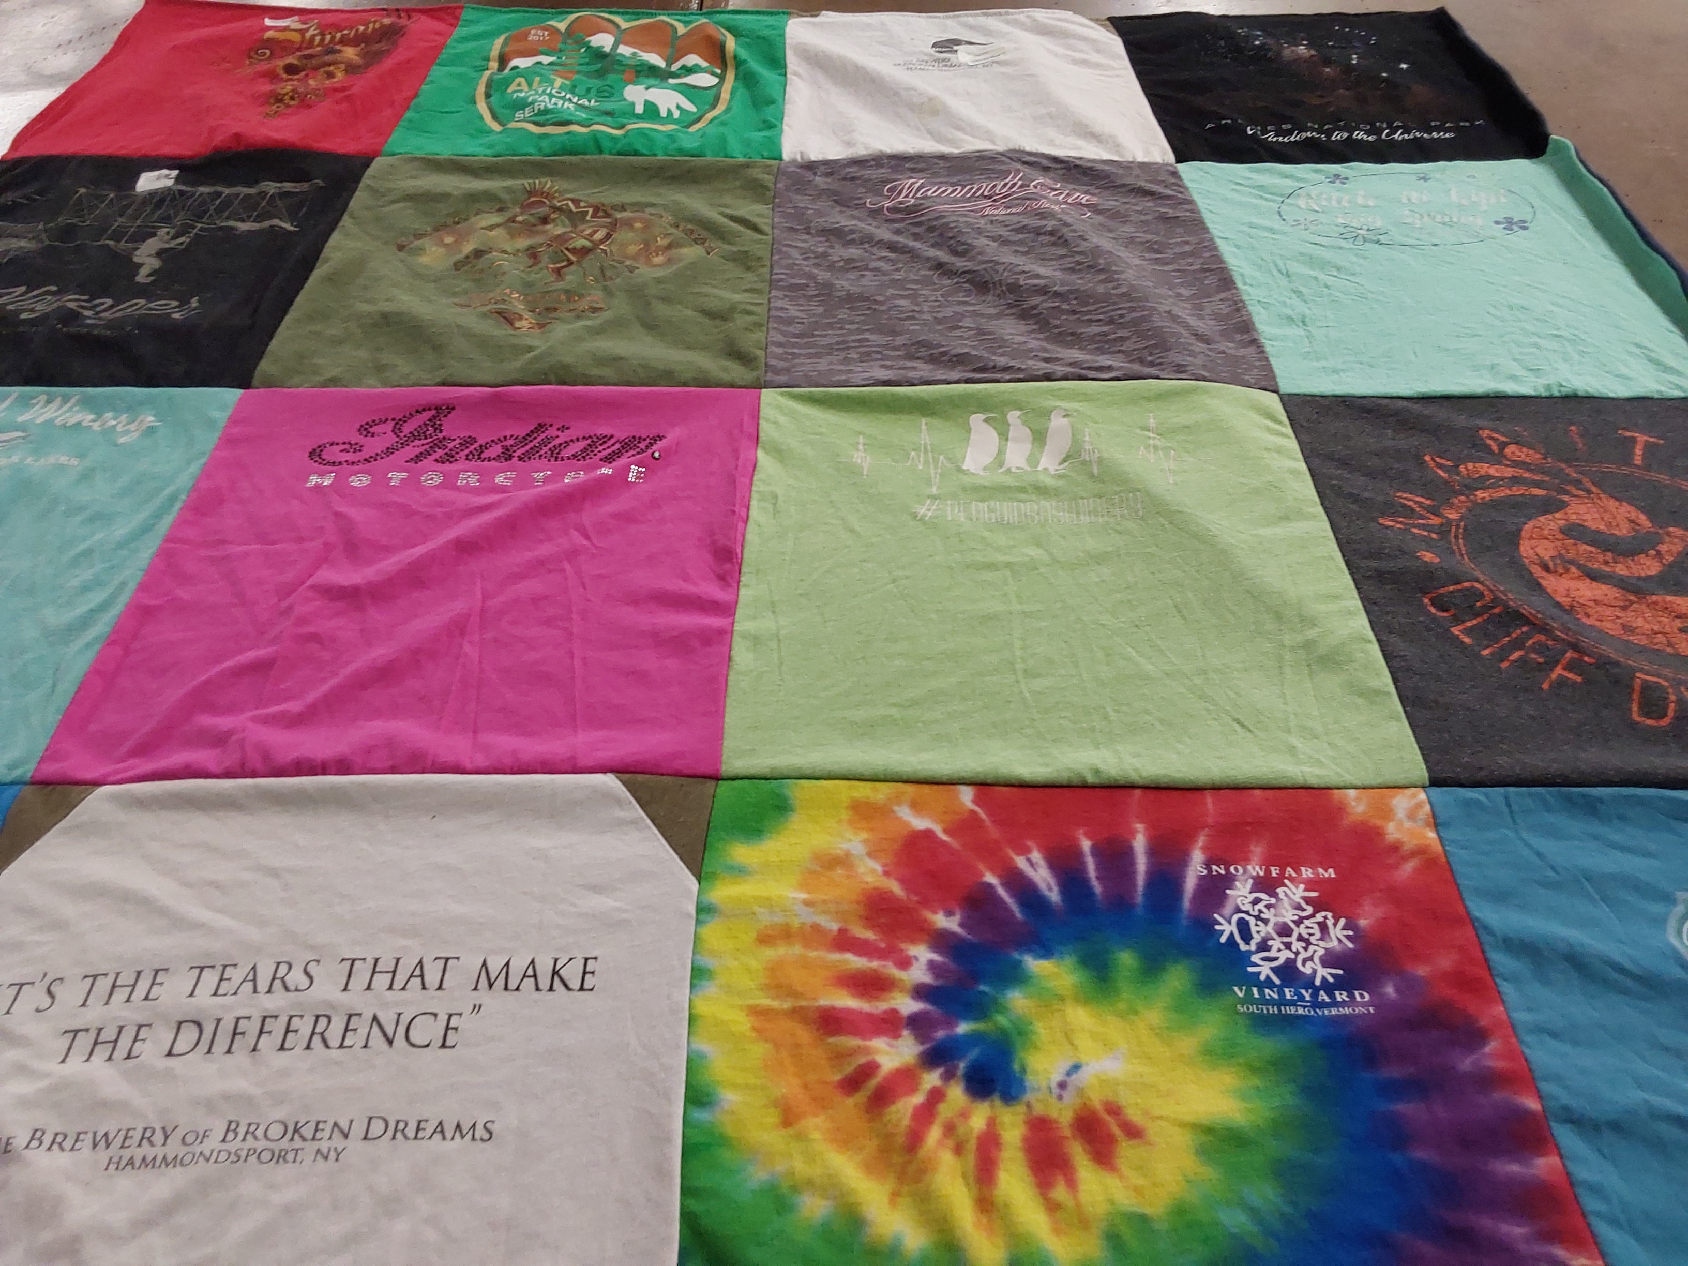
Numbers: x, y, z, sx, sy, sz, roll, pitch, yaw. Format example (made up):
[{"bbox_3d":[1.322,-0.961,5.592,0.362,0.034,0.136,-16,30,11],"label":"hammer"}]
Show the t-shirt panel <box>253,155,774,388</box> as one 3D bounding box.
[{"bbox_3d":[-0.256,-0.322,1.176,0.389,0.020,0.400,0,43,0],"label":"t-shirt panel"}]

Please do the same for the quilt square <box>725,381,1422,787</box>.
[{"bbox_3d":[0.130,-0.051,0.894,0.394,0.020,0.391,0,43,0],"label":"quilt square"}]

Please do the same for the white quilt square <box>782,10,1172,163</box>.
[{"bbox_3d":[0.127,-0.592,1.464,0.380,0.020,0.394,0,43,0],"label":"white quilt square"}]

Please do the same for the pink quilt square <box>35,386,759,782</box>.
[{"bbox_3d":[-0.256,-0.053,0.892,0.388,0.020,0.387,0,43,0],"label":"pink quilt square"}]

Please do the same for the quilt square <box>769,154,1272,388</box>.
[{"bbox_3d":[0.133,-0.319,1.177,0.389,0.020,0.399,0,43,0],"label":"quilt square"}]

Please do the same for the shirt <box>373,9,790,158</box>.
[{"bbox_3d":[-0.257,-0.599,1.468,0.388,0.020,0.407,0,43,0],"label":"shirt"}]

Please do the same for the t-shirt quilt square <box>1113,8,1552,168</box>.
[{"bbox_3d":[0.515,-0.609,1.475,0.400,0.030,0.411,0,43,0],"label":"t-shirt quilt square"}]

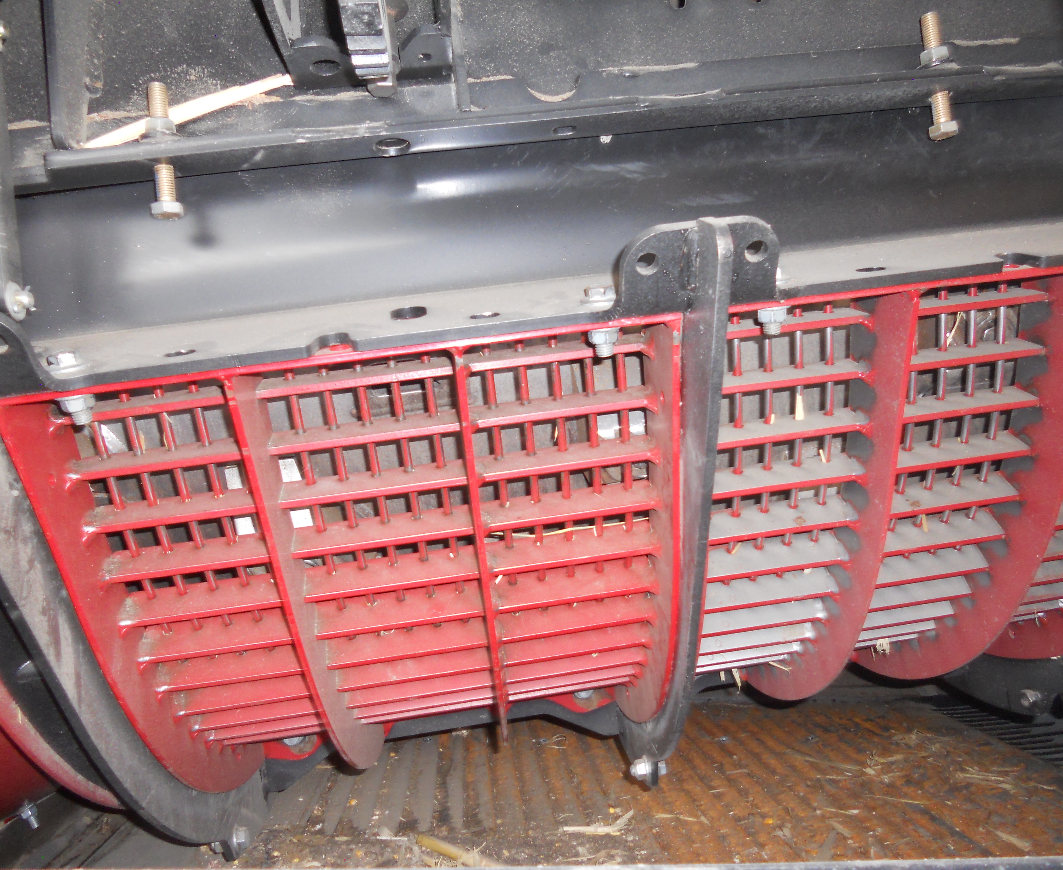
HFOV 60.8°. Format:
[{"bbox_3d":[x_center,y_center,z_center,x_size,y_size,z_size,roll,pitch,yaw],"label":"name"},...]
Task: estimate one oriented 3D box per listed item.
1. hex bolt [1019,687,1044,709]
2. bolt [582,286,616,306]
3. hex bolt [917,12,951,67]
[{"bbox_3d":[0.580,0.306,1.050,0.020,0.023,0.023,-9,0,-6],"label":"hex bolt"},{"bbox_3d":[0.046,-0.095,0.613,0.024,0.011,0.024,-7,14,0],"label":"bolt"},{"bbox_3d":[0.289,-0.284,0.650,0.021,0.037,0.021,-7,-1,0],"label":"hex bolt"}]

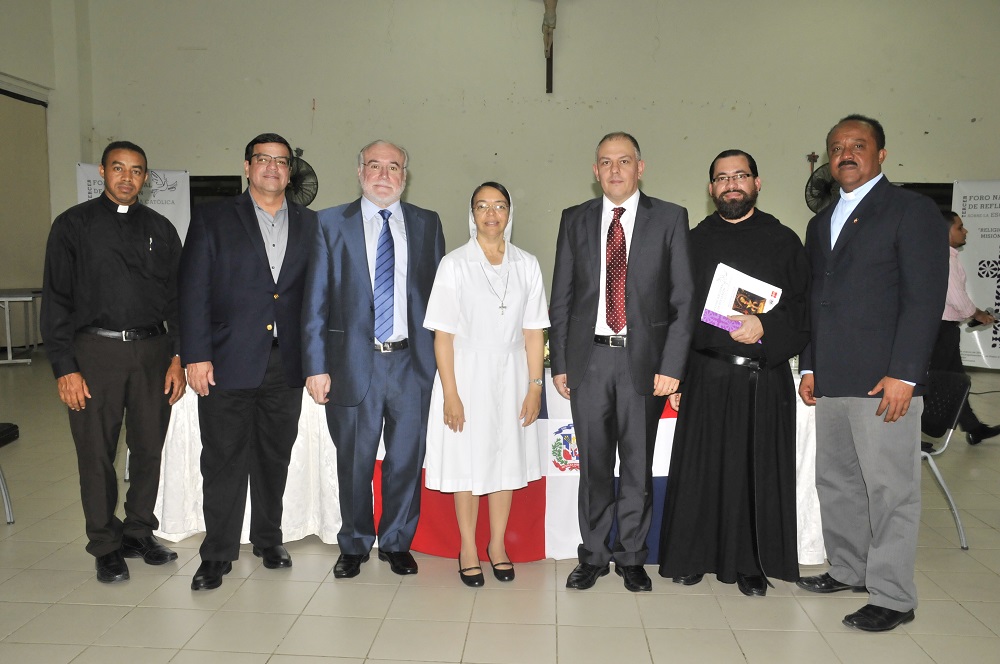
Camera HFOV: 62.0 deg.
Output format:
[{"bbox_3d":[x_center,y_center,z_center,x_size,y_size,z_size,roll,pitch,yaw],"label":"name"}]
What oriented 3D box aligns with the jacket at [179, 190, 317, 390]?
[{"bbox_3d":[-0.998,-0.171,3.329,0.550,0.800,0.310,-2,6,-25],"label":"jacket"}]

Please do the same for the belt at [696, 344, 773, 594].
[{"bbox_3d":[0.928,0.502,3.252,0.400,0.920,0.280,2,5,17],"label":"belt"}]

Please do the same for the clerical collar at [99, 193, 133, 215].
[{"bbox_3d":[-1.476,-0.503,3.245,0.140,0.085,0.140,-2,6,-28],"label":"clerical collar"}]

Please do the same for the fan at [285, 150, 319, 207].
[{"bbox_3d":[-2.447,-1.760,9.765,0.670,0.710,0.380,1,5,4],"label":"fan"}]

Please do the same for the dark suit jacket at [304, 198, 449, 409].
[{"bbox_3d":[-0.503,-0.130,3.312,0.580,0.820,0.330,0,5,-12],"label":"dark suit jacket"}]

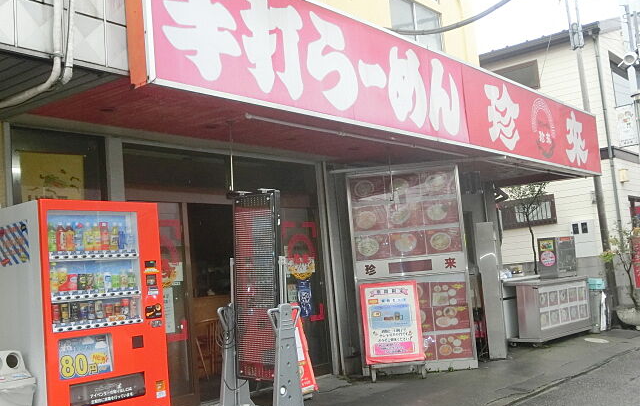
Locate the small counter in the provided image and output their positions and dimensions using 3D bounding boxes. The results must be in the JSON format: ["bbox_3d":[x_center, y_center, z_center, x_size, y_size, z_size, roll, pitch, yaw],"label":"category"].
[{"bbox_3d":[3.281,1.547,10.645,0.600,0.815,1.643,-10,-8,41],"label":"small counter"}]

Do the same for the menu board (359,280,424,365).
[{"bbox_3d":[0.780,1.283,7.959,0.624,0.839,0.080,-6,-6,8],"label":"menu board"}]

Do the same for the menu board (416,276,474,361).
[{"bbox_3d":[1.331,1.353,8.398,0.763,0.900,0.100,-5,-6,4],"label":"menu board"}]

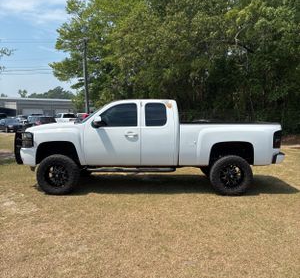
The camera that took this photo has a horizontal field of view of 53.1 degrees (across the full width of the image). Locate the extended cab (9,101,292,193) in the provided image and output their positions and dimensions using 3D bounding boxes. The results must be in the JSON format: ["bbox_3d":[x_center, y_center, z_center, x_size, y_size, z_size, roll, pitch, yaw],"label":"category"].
[{"bbox_3d":[-0.050,0.108,7.161,5.950,2.050,2.100,0,5,0],"label":"extended cab"}]

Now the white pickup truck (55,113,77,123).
[{"bbox_3d":[-10.200,-2.165,36.944,2.000,1.900,5.600,4,6,41],"label":"white pickup truck"}]

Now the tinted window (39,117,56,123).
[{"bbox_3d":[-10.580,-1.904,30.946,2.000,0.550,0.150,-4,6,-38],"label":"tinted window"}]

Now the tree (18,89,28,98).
[{"bbox_3d":[-42.000,-11.235,99.425,4.000,10.200,4.000,-2,5,-23],"label":"tree"}]

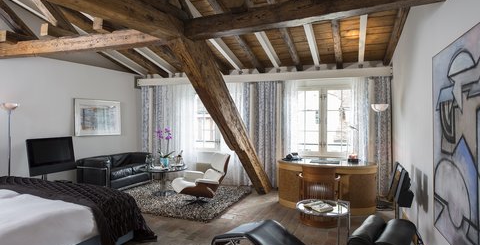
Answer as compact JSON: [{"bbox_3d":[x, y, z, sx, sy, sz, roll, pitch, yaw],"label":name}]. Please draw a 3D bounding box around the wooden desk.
[{"bbox_3d":[1.370,1.020,4.680,1.530,0.720,0.780,0,0,19],"label":"wooden desk"}]

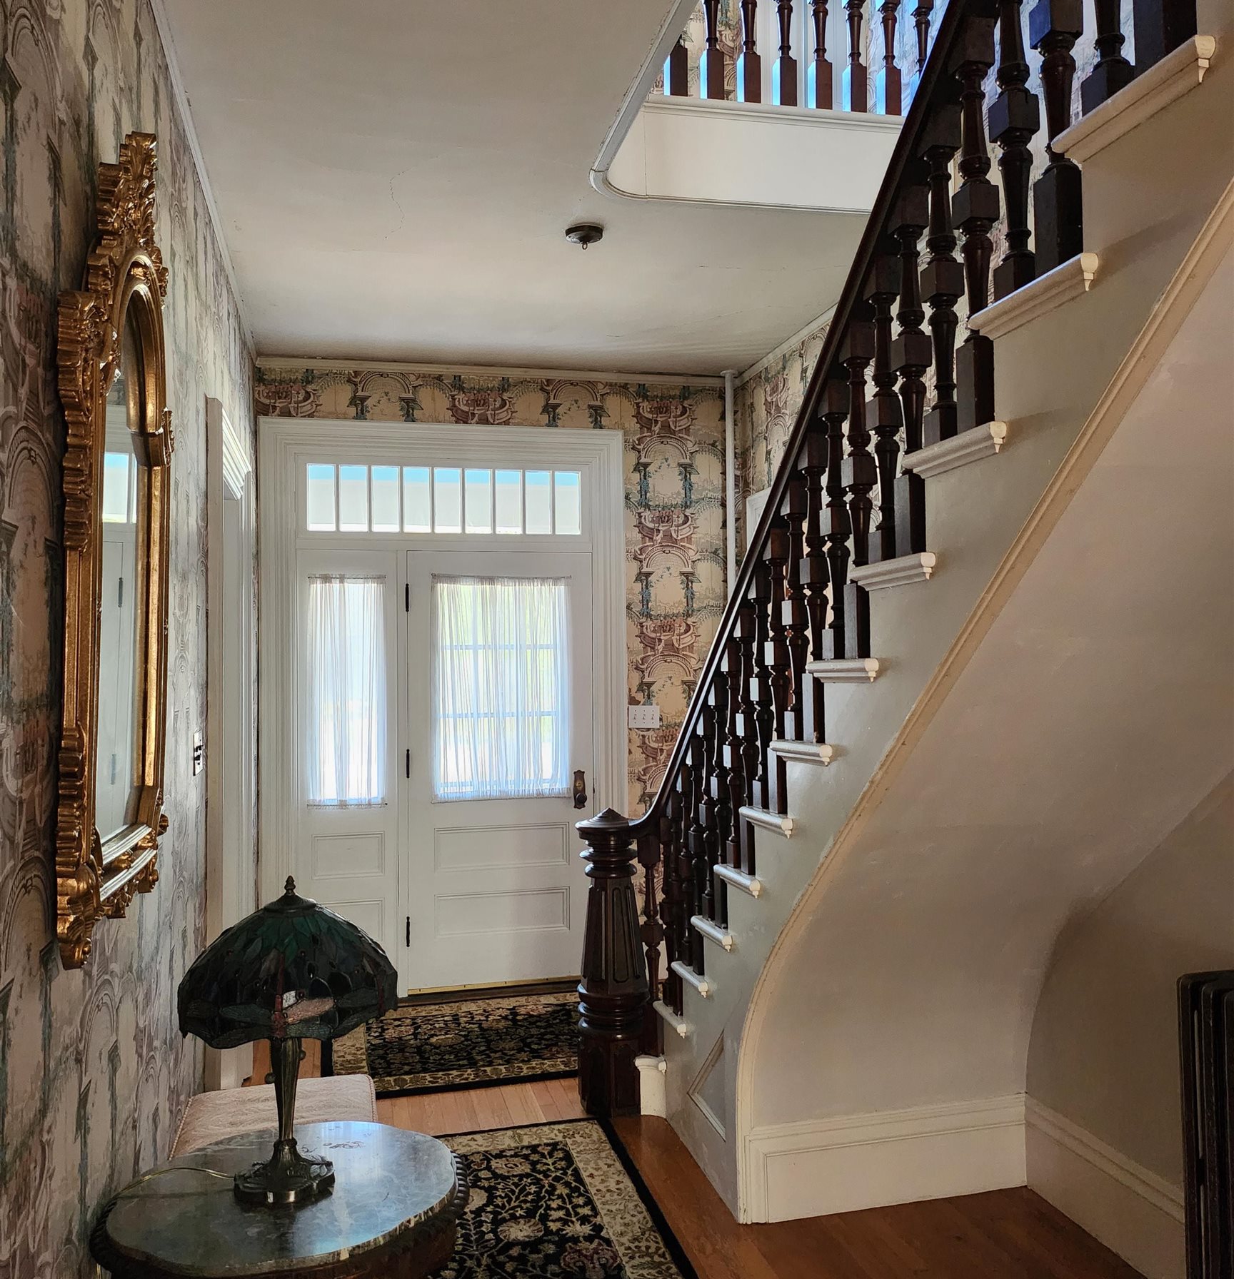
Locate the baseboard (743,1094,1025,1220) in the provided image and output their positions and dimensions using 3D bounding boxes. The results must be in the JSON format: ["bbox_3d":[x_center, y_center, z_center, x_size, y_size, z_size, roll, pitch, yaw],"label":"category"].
[{"bbox_3d":[0.786,1.504,3.321,0.899,0.271,0.025,0,-1,-14],"label":"baseboard"}]

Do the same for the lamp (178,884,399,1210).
[{"bbox_3d":[-0.554,0.653,1.908,0.352,0.508,0.352,0,-1,-14],"label":"lamp"}]

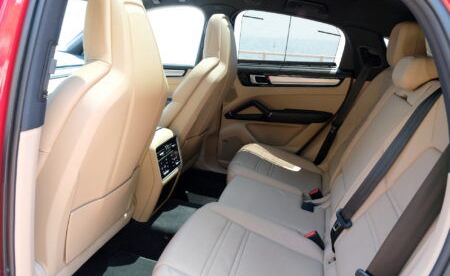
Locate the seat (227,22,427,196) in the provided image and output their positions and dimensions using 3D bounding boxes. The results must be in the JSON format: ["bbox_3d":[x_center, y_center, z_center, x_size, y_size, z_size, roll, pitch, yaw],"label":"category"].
[{"bbox_3d":[0.479,-0.120,1.562,0.850,0.920,0.550,7,19,15],"label":"seat"}]

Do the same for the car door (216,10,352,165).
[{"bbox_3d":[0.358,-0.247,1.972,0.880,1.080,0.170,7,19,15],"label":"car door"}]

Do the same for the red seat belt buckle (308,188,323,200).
[{"bbox_3d":[0.453,0.278,1.477,0.045,0.065,0.028,-20,10,22],"label":"red seat belt buckle"}]

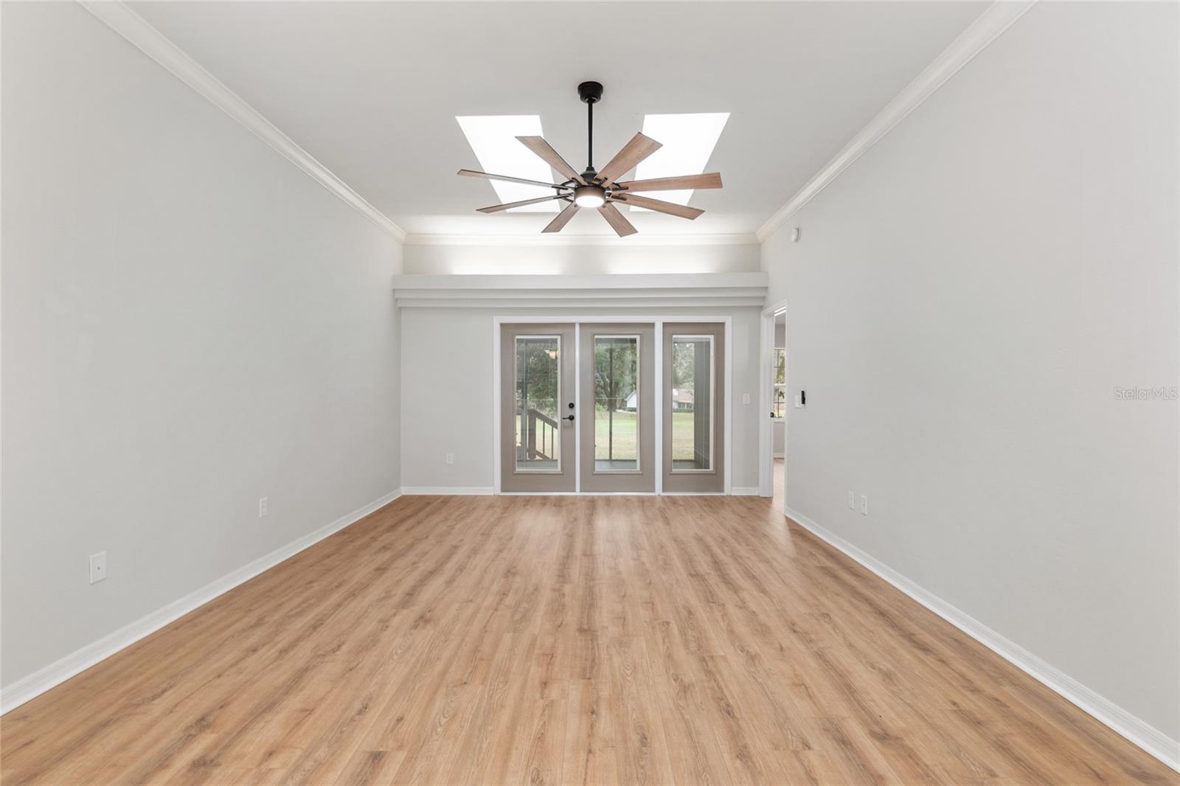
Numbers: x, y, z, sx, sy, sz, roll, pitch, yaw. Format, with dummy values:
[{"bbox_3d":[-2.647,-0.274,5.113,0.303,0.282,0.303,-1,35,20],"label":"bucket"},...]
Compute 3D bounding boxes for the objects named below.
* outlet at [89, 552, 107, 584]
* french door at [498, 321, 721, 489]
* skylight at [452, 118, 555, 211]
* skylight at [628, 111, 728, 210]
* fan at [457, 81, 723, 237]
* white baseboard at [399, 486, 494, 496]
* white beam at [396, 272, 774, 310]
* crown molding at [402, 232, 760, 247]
[{"bbox_3d":[-2.250,0.801,2.402,0.008,0.124,0.078,0,1,1],"label":"outlet"},{"bbox_3d":[0.270,0.154,6.184,2.783,2.097,0.130,0,1,1],"label":"french door"},{"bbox_3d":[-0.587,-1.841,4.394,0.551,0.080,1.893,0,1,1],"label":"skylight"},{"bbox_3d":[0.660,-1.841,4.365,0.555,0.080,1.885,0,1,1],"label":"skylight"},{"bbox_3d":[0.002,-1.479,3.117,1.560,0.680,1.560,0,1,1],"label":"fan"},{"bbox_3d":[-1.664,1.154,6.169,1.085,0.097,0.015,0,1,1],"label":"white baseboard"},{"bbox_3d":[-0.110,-1.162,6.003,4.201,0.353,0.267,0,1,1],"label":"white beam"},{"bbox_3d":[-0.109,-1.793,6.088,4.201,0.107,0.085,0,1,1],"label":"crown molding"}]

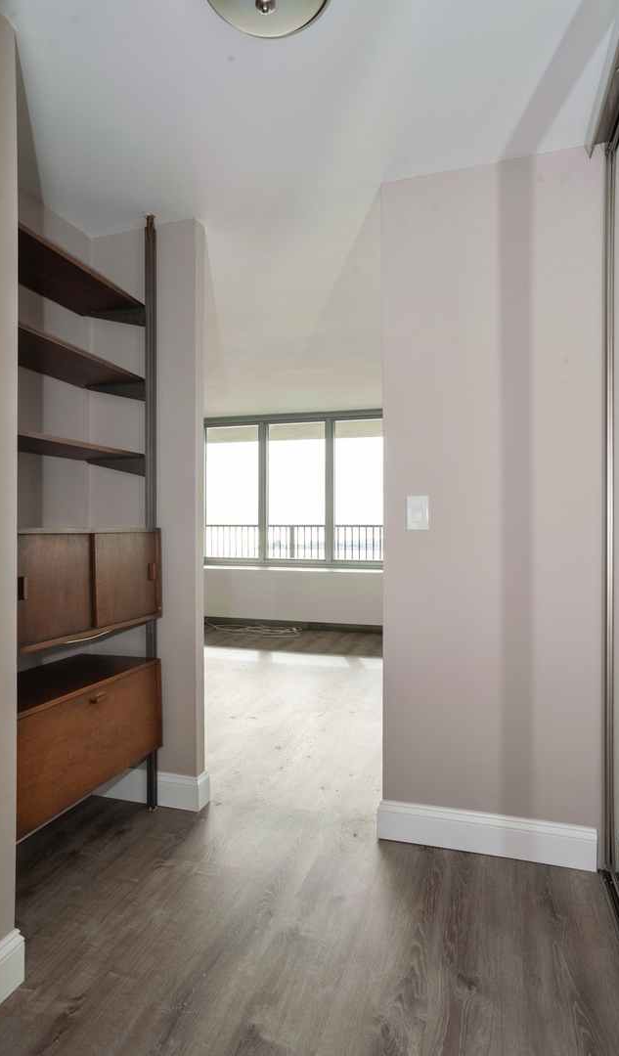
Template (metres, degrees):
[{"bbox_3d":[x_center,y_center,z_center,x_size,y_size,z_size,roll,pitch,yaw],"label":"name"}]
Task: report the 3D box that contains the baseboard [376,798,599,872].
[{"bbox_3d":[0.609,1.078,2.070,0.737,0.139,0.015,0,0,17],"label":"baseboard"}]

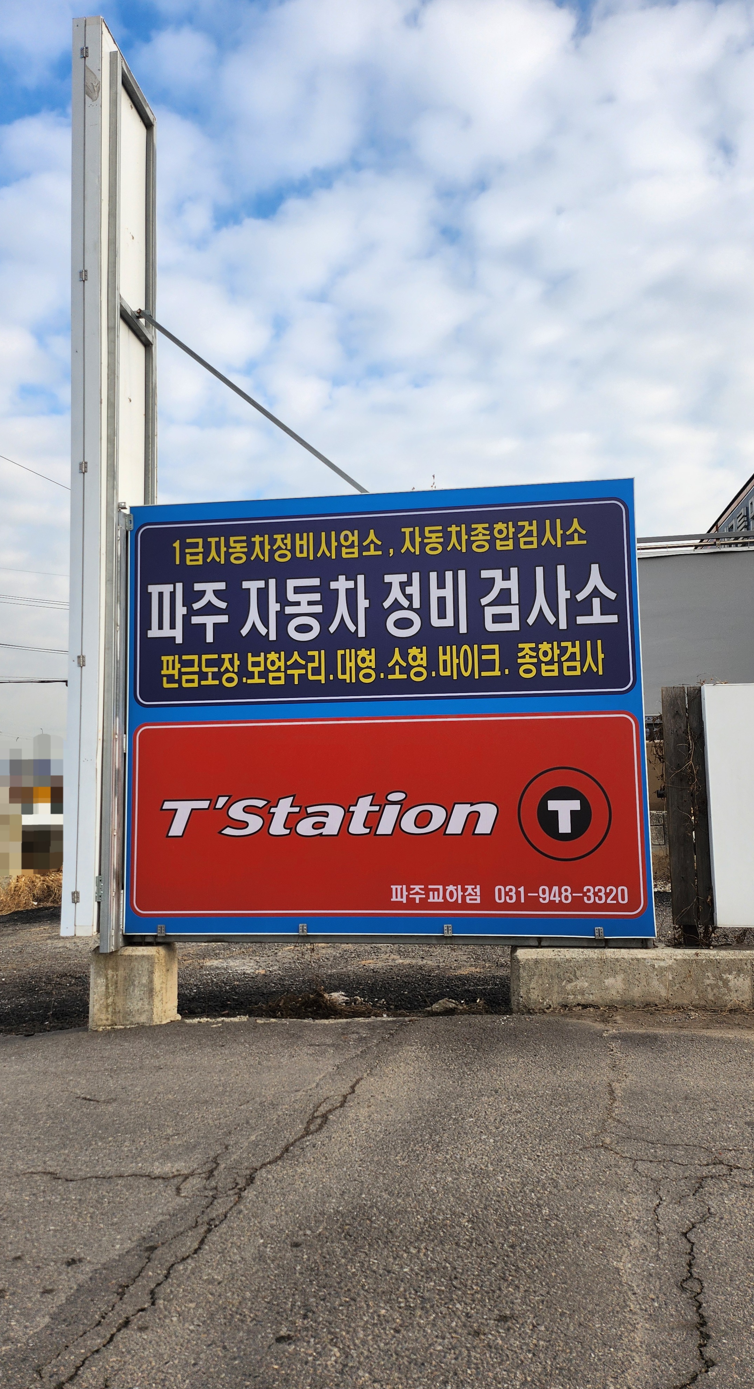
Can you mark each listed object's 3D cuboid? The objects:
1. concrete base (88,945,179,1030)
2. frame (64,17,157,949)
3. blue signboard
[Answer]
[{"bbox_3d":[-1.600,1.892,6.328,0.524,0.517,0.357,-2,-6,8],"label":"concrete base"},{"bbox_3d":[-1.840,-1.473,6.787,0.250,6.319,1.024,-2,-6,7],"label":"frame"},{"bbox_3d":[0.011,0.106,6.195,3.325,2.833,0.153,-2,-6,8],"label":"blue signboard"}]

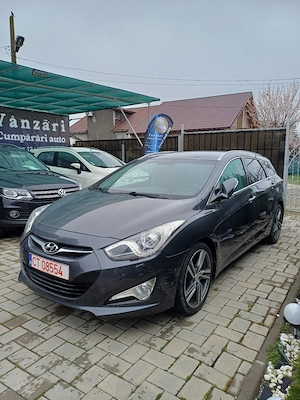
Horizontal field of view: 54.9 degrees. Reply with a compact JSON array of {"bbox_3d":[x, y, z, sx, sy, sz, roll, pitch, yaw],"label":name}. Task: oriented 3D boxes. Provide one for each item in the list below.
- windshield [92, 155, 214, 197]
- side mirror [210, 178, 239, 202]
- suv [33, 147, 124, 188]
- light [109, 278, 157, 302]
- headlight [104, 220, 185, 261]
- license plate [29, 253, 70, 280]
[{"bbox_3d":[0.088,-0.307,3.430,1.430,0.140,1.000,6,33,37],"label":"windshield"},{"bbox_3d":[0.741,-0.105,2.816,0.220,0.190,0.220,6,10,37],"label":"side mirror"},{"bbox_3d":[-2.096,-0.740,8.764,4.170,1.640,1.800,5,9,30],"label":"suv"},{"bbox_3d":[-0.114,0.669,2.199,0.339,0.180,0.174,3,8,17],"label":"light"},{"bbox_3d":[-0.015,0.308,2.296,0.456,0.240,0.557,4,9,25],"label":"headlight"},{"bbox_3d":[-0.821,0.528,2.329,0.520,0.110,0.020,6,10,37],"label":"license plate"}]

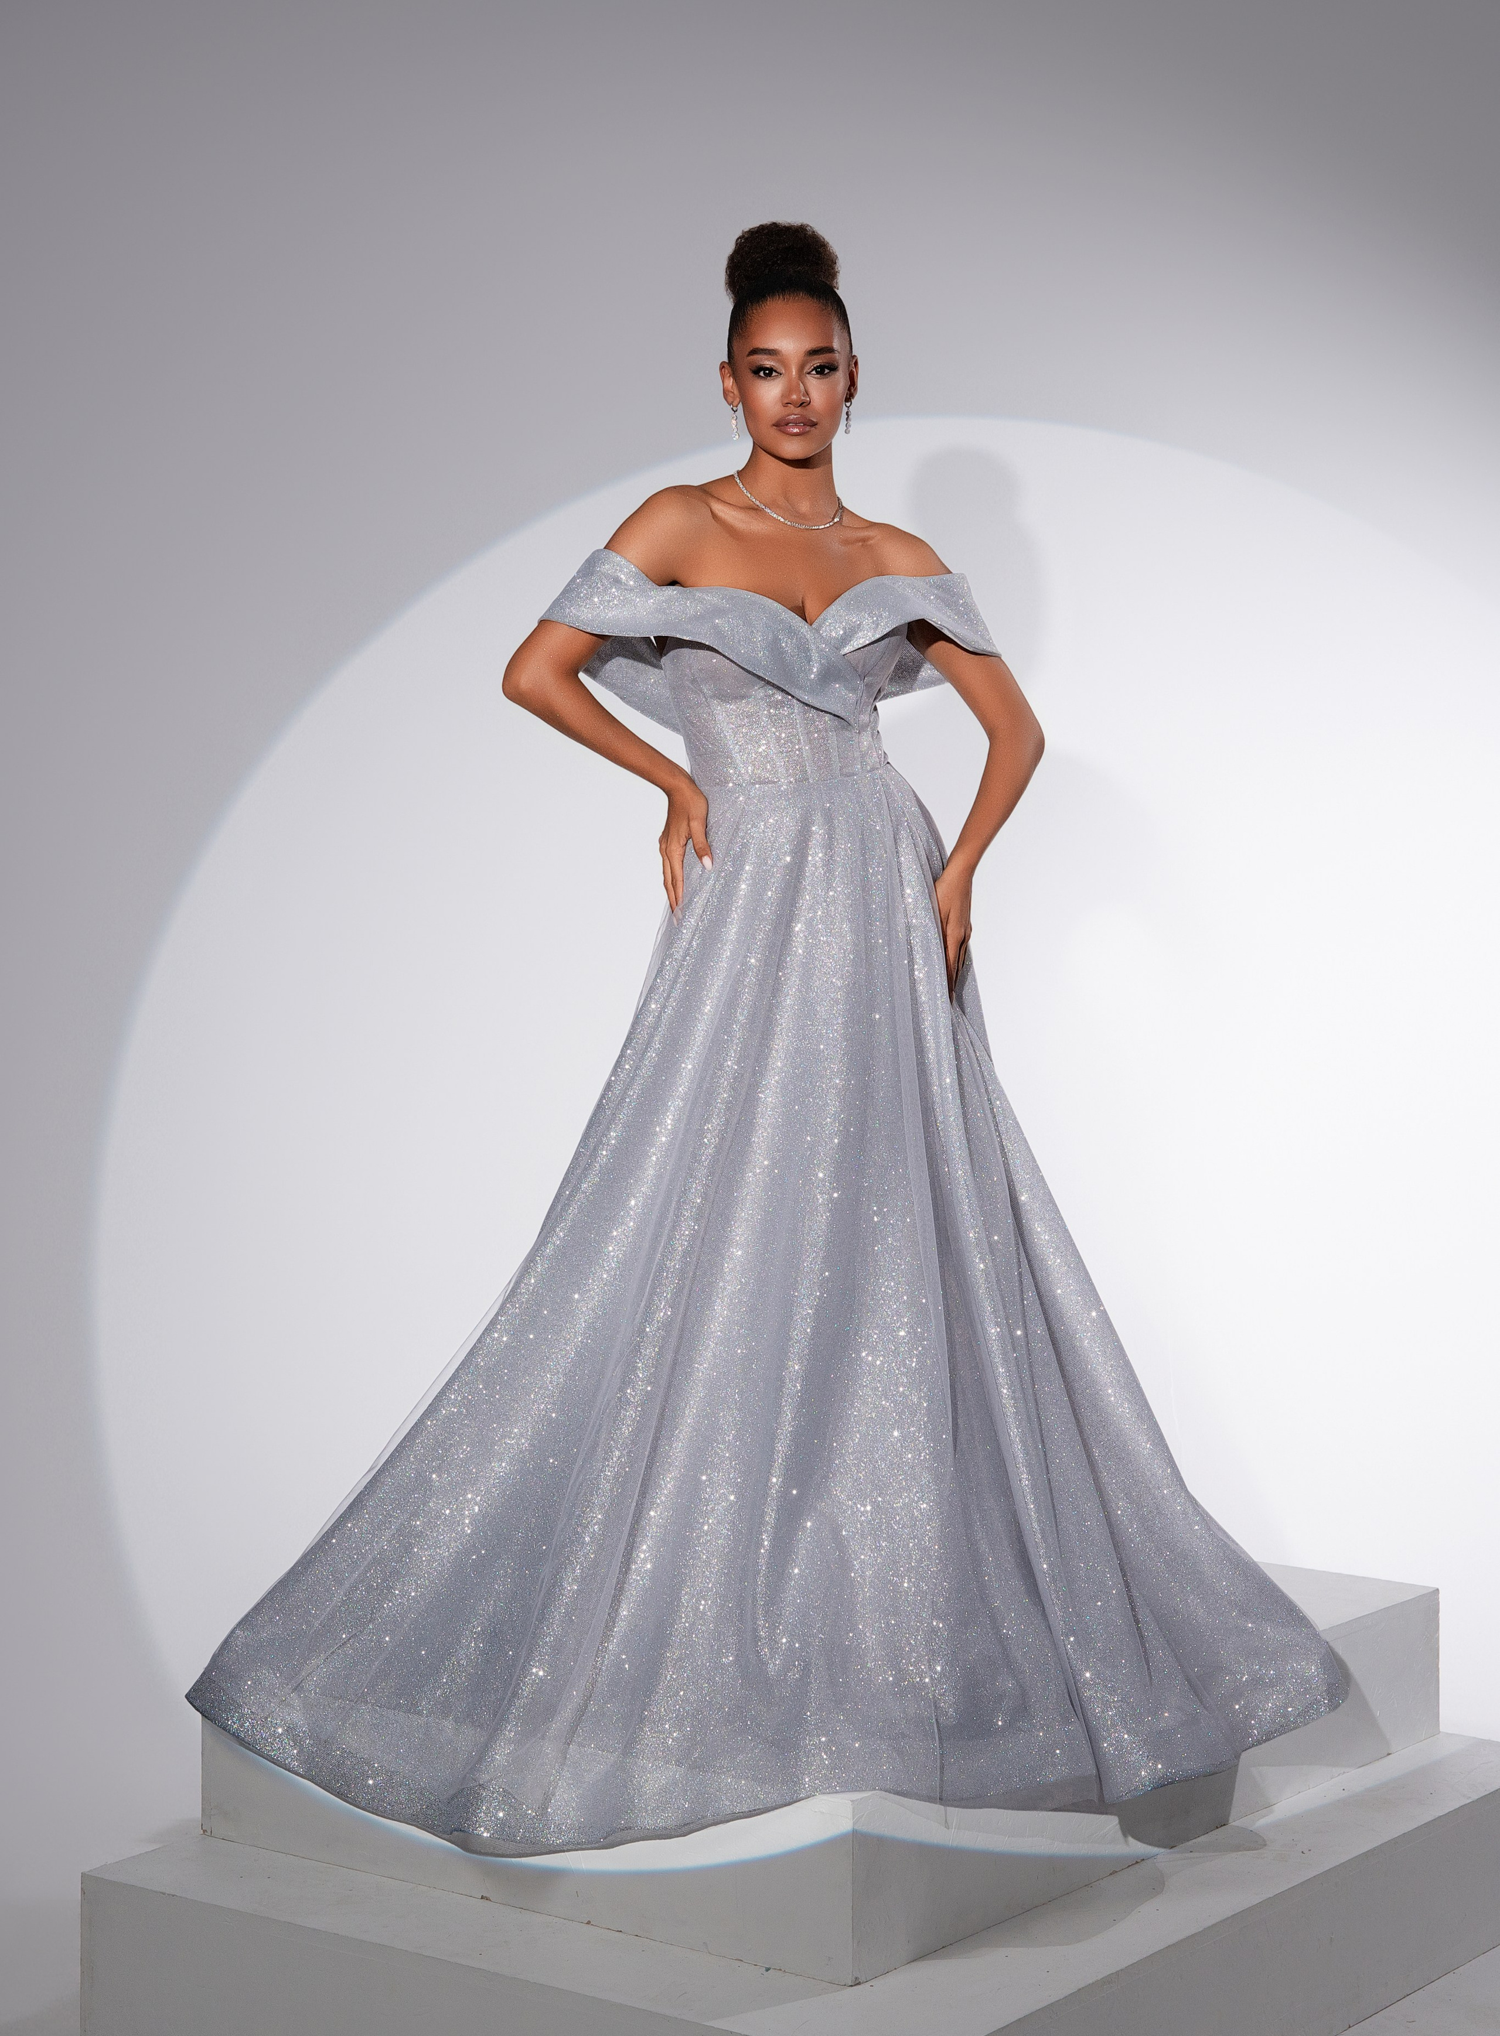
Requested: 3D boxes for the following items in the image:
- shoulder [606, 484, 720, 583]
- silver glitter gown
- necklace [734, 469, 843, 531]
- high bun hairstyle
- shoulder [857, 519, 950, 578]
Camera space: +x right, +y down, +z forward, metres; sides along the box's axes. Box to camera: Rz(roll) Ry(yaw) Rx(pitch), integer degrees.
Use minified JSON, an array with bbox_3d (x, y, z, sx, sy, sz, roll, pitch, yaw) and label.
[{"bbox_3d":[-0.103,-0.573,3.920,0.135,0.120,0.125,-1,1,-18],"label":"shoulder"},{"bbox_3d":[0.020,0.163,4.070,1.420,1.460,1.150,0,1,-14],"label":"silver glitter gown"},{"bbox_3d":[0.046,-0.622,3.970,0.130,0.080,0.120,0,1,0],"label":"necklace"},{"bbox_3d":[0.047,-0.869,4.000,0.155,0.180,0.190,0,1,-8],"label":"high bun hairstyle"},{"bbox_3d":[0.186,-0.567,4.000,0.120,0.085,0.115,-1,1,-18],"label":"shoulder"}]

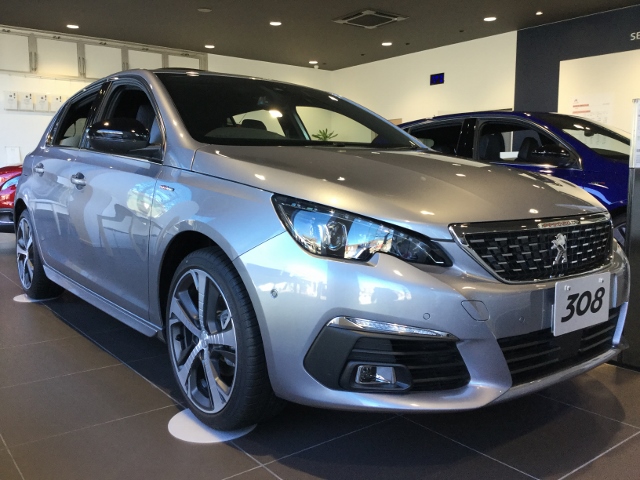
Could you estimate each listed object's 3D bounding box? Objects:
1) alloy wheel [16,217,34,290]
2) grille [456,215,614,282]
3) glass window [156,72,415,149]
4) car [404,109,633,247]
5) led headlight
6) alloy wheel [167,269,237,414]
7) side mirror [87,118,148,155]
[{"bbox_3d":[-1.969,0.095,3.994,0.180,0.485,0.485,-5,8,-38],"label":"alloy wheel"},{"bbox_3d":[0.746,0.021,1.844,0.940,0.220,0.150,-5,8,-38],"label":"grille"},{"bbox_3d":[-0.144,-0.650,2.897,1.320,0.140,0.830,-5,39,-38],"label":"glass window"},{"bbox_3d":[2.008,-0.446,5.178,1.840,1.460,4.270,-4,8,-35],"label":"car"},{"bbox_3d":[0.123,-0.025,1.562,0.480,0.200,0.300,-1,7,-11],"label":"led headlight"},{"bbox_3d":[-0.338,0.329,1.956,0.180,0.485,0.485,-5,8,-38],"label":"alloy wheel"},{"bbox_3d":[-0.773,-0.415,2.256,0.250,0.150,0.170,-5,8,-38],"label":"side mirror"}]

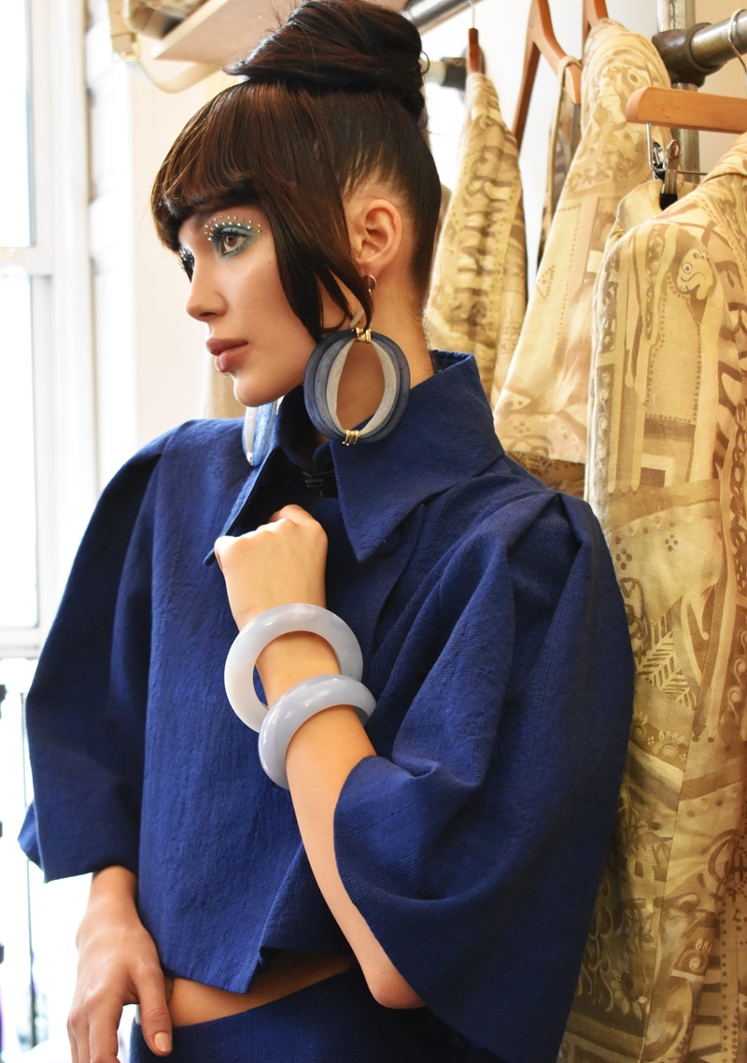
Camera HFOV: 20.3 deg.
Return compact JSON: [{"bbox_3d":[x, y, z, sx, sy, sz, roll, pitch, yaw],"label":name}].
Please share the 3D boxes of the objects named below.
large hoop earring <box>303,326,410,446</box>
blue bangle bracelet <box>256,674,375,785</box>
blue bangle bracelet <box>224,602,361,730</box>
[{"bbox_3d":[-0.012,-0.101,1.460,0.077,0.083,0.020,5,-1,-11],"label":"large hoop earring"},{"bbox_3d":[-0.034,0.140,1.420,0.094,0.094,0.026,-14,40,-18],"label":"blue bangle bracelet"},{"bbox_3d":[-0.054,0.097,1.440,0.097,0.097,0.025,-5,19,-14],"label":"blue bangle bracelet"}]

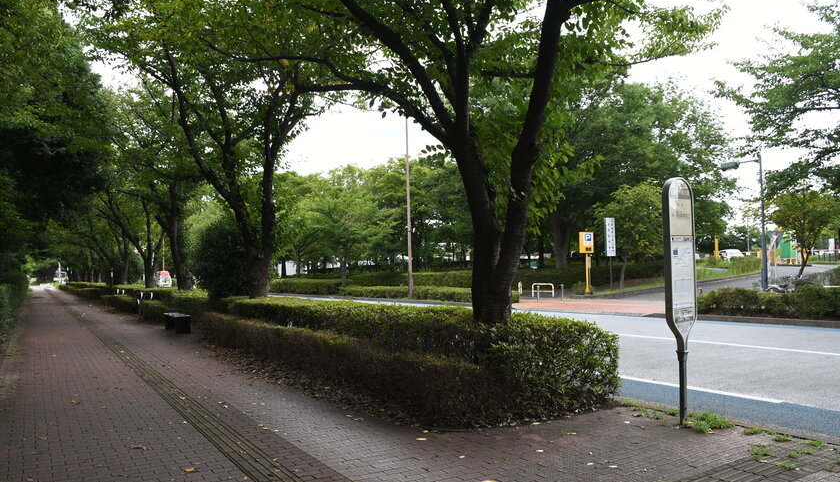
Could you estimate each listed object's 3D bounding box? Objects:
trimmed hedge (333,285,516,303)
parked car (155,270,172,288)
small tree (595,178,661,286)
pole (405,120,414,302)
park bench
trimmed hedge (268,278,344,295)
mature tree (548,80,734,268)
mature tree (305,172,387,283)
[{"bbox_3d":[-0.689,2.921,35.143,1.300,0.570,17.500,0,-3,-32],"label":"trimmed hedge"},{"bbox_3d":[-34.567,5.167,85.000,1.750,2.100,4.600,0,-3,-32],"label":"parked car"},{"bbox_3d":[13.569,-0.423,41.000,4.700,7.100,4.700,0,-3,-32],"label":"small tree"},{"bbox_3d":[-0.565,-1.949,34.324,0.240,10.200,0.240,0,-3,-32],"label":"pole"},{"bbox_3d":[-6.747,2.307,17.632,0.450,0.440,1.850,0,-3,-32],"label":"park bench"},{"bbox_3d":[-9.130,3.639,49.422,1.300,0.920,14.000,0,-3,-32],"label":"trimmed hedge"},{"bbox_3d":[15.832,-4.761,46.500,12.000,13.800,12.500,0,-3,-32],"label":"mature tree"},{"bbox_3d":[-5.239,-0.633,44.300,5.600,8.800,5.600,-1,-3,0],"label":"mature tree"}]

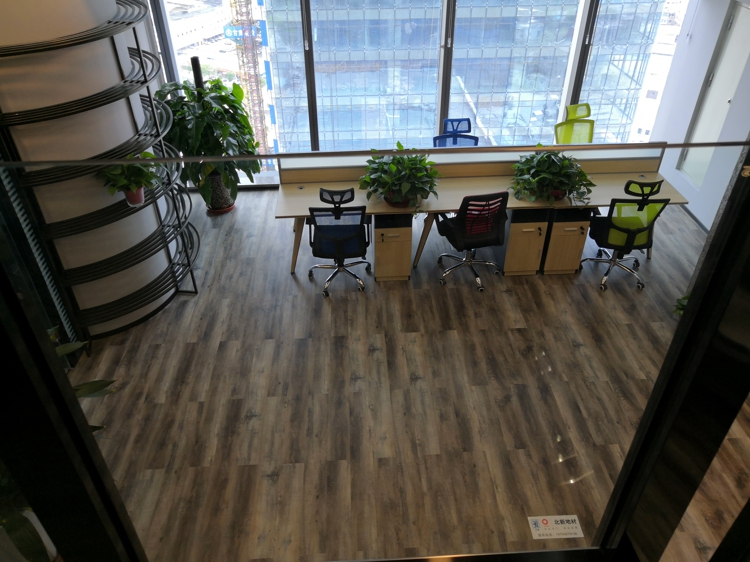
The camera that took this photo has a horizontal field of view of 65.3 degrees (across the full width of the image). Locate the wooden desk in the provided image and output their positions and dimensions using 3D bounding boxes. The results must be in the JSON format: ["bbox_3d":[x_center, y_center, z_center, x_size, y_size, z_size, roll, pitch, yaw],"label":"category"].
[{"bbox_3d":[0.934,-0.505,5.537,3.600,0.745,0.650,-2,37,-2],"label":"wooden desk"}]

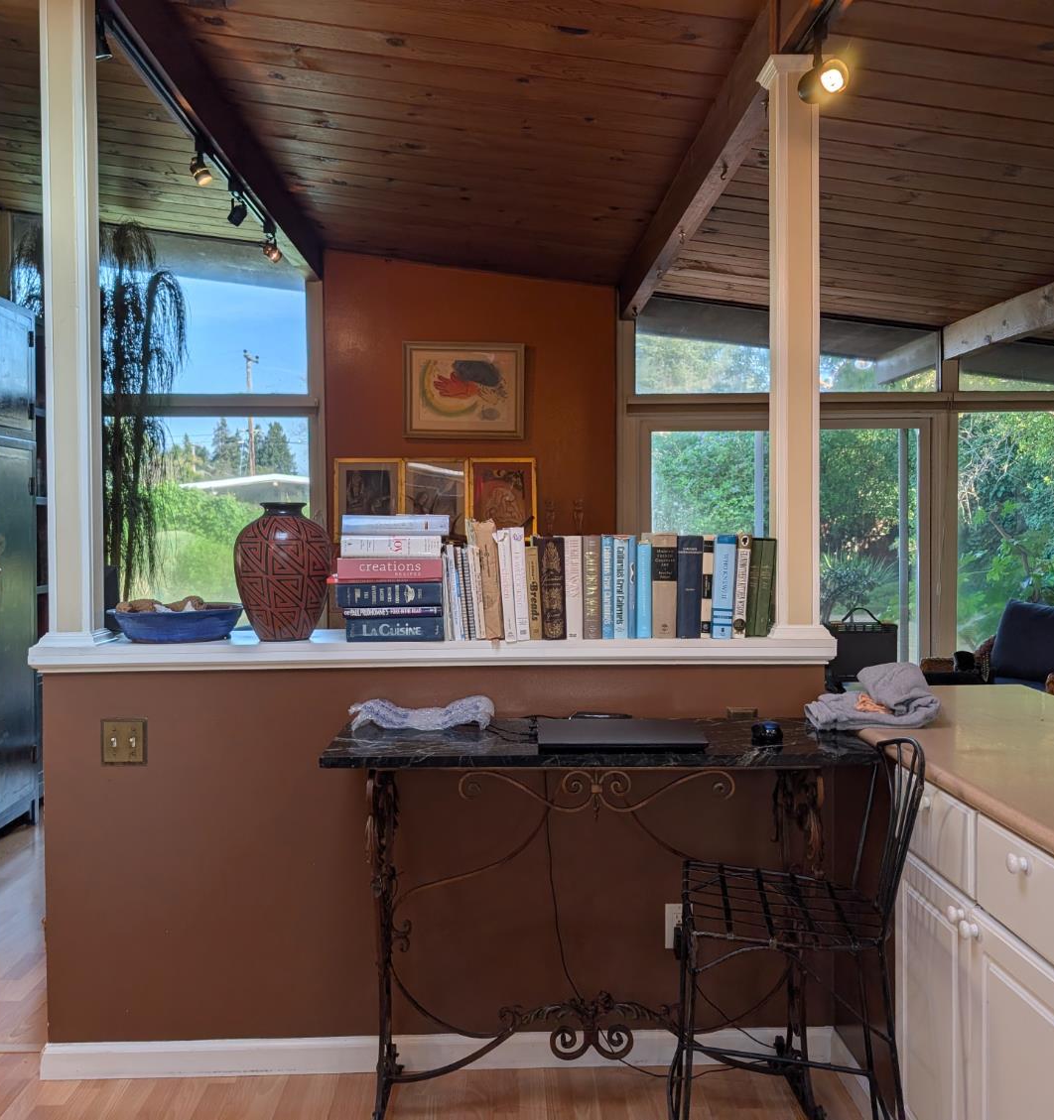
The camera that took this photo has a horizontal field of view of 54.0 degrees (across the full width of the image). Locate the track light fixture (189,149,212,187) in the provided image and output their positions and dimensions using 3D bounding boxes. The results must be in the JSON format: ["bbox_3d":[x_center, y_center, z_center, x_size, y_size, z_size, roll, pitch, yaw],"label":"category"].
[{"bbox_3d":[-1.142,-1.375,3.619,0.086,0.131,0.071,0,2,4],"label":"track light fixture"}]

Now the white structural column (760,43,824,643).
[{"bbox_3d":[0.678,-0.525,2.638,0.146,1.434,0.146,0,2,-2],"label":"white structural column"}]

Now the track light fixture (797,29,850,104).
[{"bbox_3d":[0.679,-1.133,2.380,0.085,0.155,0.115,-1,2,-24],"label":"track light fixture"}]

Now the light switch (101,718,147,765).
[{"bbox_3d":[-0.989,0.449,2.540,0.115,0.116,0.012,0,2,-2],"label":"light switch"}]

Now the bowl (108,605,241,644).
[{"bbox_3d":[-0.894,0.156,2.630,0.345,0.091,0.313,0,2,-2],"label":"bowl"}]

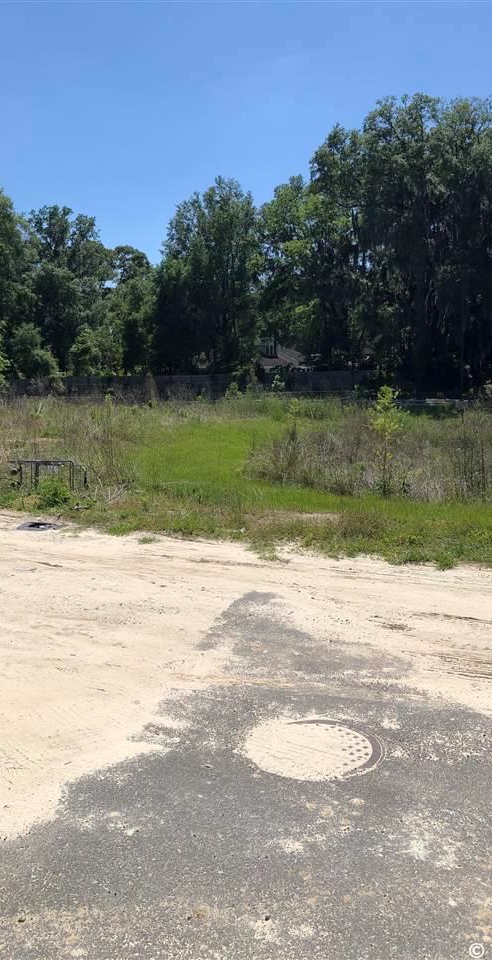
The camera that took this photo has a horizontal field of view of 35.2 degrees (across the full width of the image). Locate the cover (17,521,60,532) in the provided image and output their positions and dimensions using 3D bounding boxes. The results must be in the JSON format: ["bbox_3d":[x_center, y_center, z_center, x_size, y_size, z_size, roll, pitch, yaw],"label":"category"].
[{"bbox_3d":[-2.513,0.574,9.388,0.430,0.050,0.460,0,6,7],"label":"cover"}]

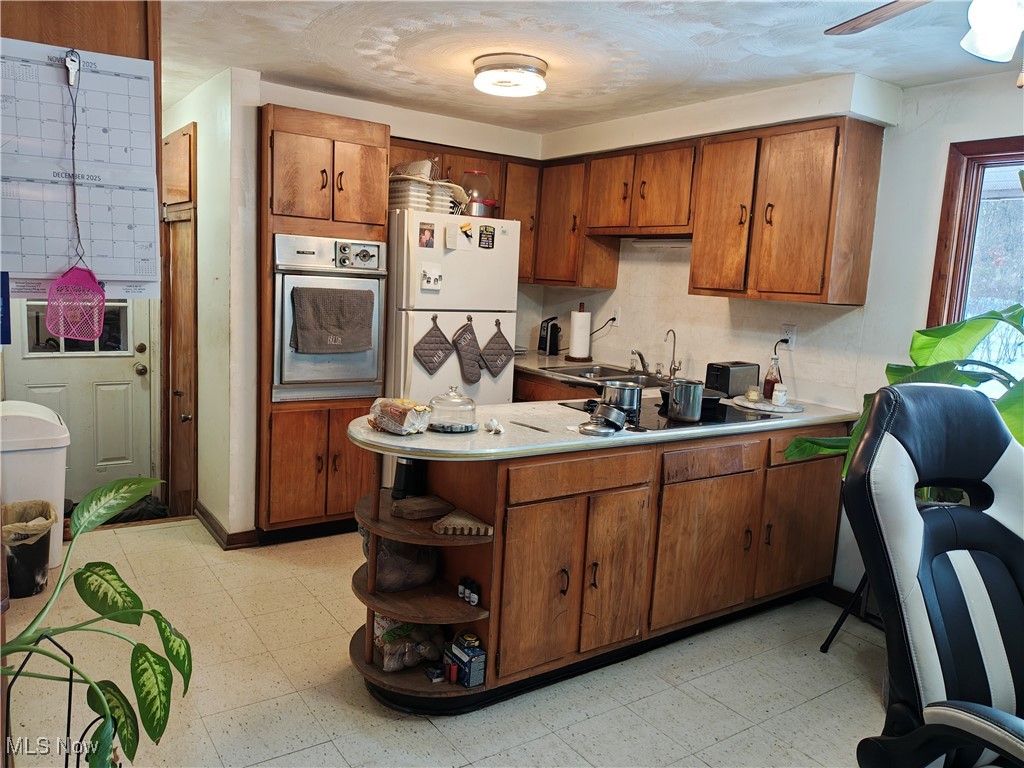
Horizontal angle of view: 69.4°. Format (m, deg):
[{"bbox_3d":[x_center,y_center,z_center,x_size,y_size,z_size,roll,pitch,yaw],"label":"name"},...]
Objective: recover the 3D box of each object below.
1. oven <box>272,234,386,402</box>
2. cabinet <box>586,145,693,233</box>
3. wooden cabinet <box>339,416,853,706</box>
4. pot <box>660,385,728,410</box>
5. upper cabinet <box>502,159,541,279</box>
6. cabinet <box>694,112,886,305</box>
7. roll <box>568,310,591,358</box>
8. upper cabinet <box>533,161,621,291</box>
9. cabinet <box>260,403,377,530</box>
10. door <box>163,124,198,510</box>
[{"bbox_3d":[-1.044,-0.356,3.936,0.593,0.812,0.555,-3,10,-35],"label":"oven"},{"bbox_3d":[0.781,-1.032,4.032,0.306,0.452,0.828,-2,10,-35],"label":"cabinet"},{"bbox_3d":[0.426,0.571,3.014,2.250,0.885,0.655,-3,10,-35],"label":"wooden cabinet"},{"bbox_3d":[0.787,0.064,3.215,0.290,0.055,0.290,3,8,0],"label":"pot"},{"bbox_3d":[-0.032,-1.022,4.704,0.310,0.751,0.295,-2,10,-35],"label":"upper cabinet"},{"bbox_3d":[1.225,-0.768,3.410,0.306,0.751,0.760,-2,10,-35],"label":"cabinet"},{"bbox_3d":[0.438,-0.317,4.739,0.132,0.290,0.132,3,8,0],"label":"roll"},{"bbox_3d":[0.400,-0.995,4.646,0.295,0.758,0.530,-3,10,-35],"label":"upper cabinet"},{"bbox_3d":[-1.119,0.368,4.066,0.625,0.665,0.580,-3,10,-35],"label":"cabinet"},{"bbox_3d":[-2.012,-0.301,4.463,0.050,2.365,0.900,-2,10,-35],"label":"door"}]

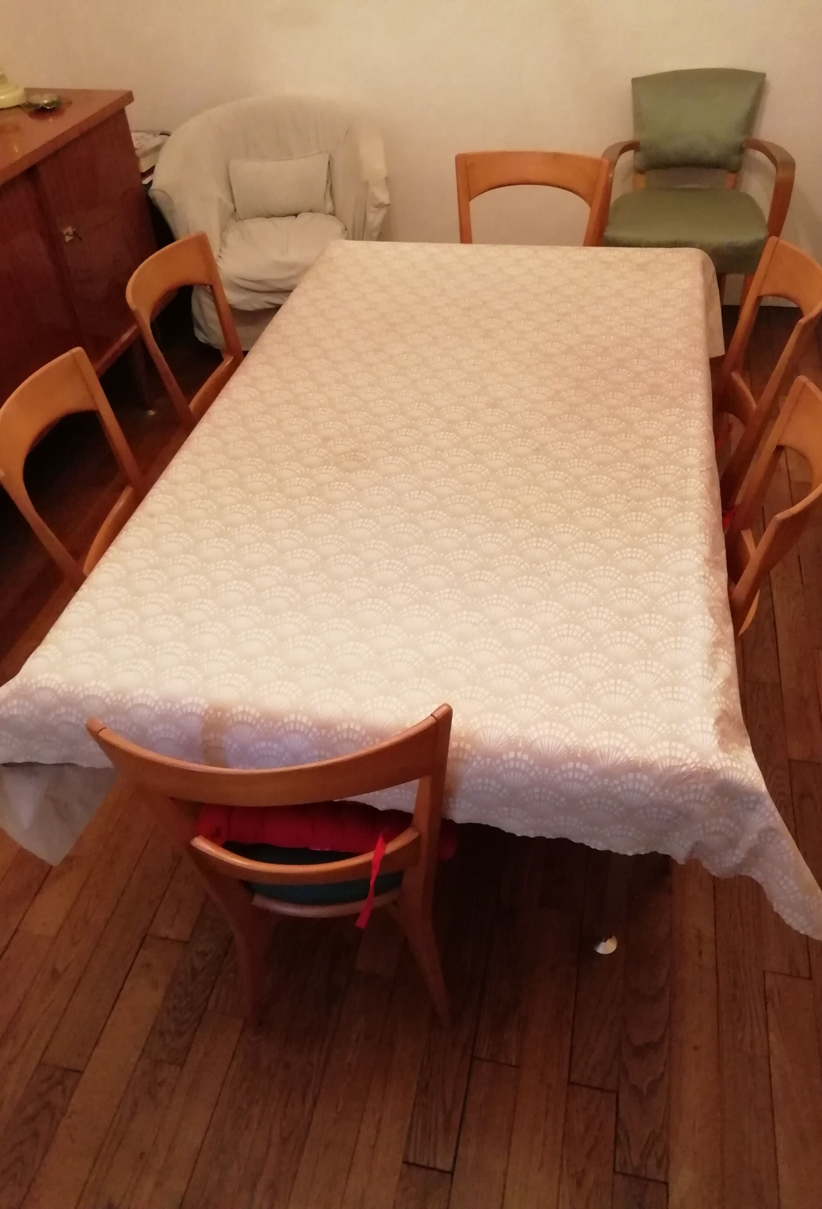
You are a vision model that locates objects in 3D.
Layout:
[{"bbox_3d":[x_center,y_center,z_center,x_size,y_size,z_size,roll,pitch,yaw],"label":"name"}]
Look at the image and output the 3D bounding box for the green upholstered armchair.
[{"bbox_3d":[0.947,-1.312,3.129,0.580,0.840,0.550,6,43,11],"label":"green upholstered armchair"}]

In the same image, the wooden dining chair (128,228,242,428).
[{"bbox_3d":[-0.349,-0.437,2.289,0.500,0.820,0.435,6,43,11],"label":"wooden dining chair"}]

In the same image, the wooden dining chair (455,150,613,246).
[{"bbox_3d":[0.304,-0.797,2.631,0.435,0.820,0.500,9,44,14],"label":"wooden dining chair"}]

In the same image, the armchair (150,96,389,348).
[{"bbox_3d":[-0.470,-1.407,3.400,0.850,0.780,0.690,-2,42,3],"label":"armchair"}]

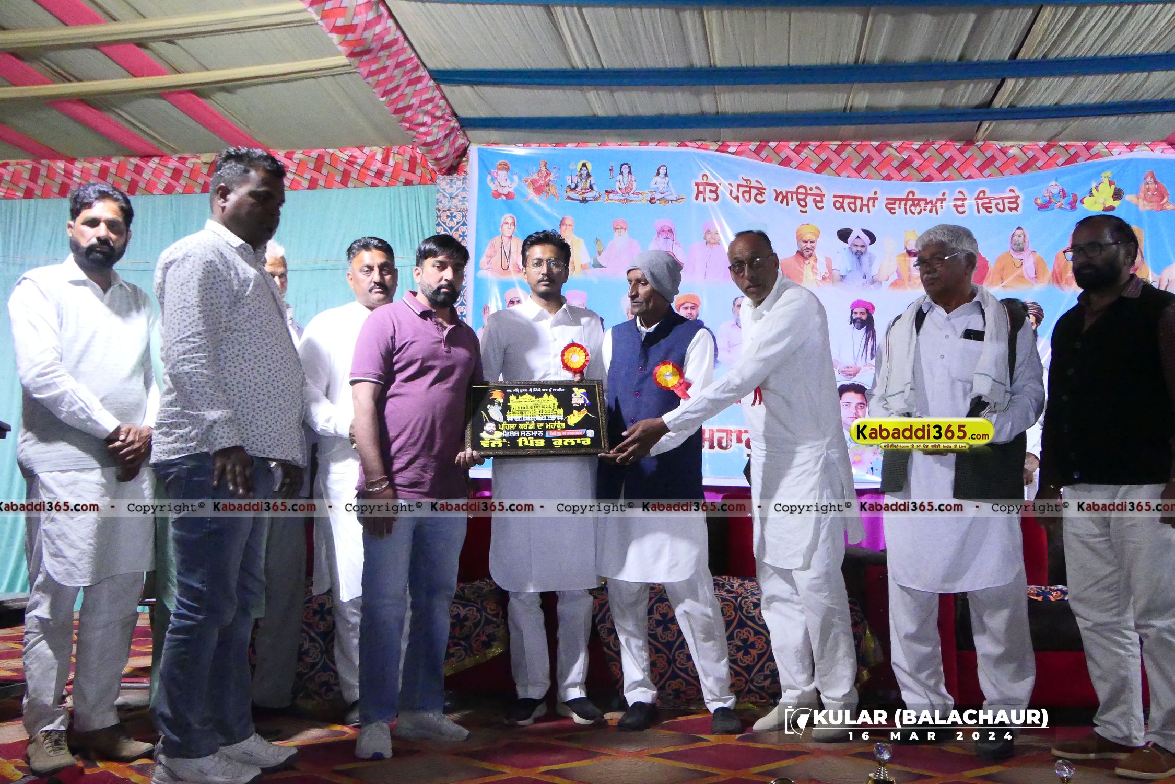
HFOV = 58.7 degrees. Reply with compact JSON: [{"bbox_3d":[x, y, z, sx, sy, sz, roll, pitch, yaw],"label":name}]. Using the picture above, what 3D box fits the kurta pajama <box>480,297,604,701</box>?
[{"bbox_3d":[-0.160,0.363,3.672,0.460,1.438,0.360,0,-6,-3],"label":"kurta pajama"}]

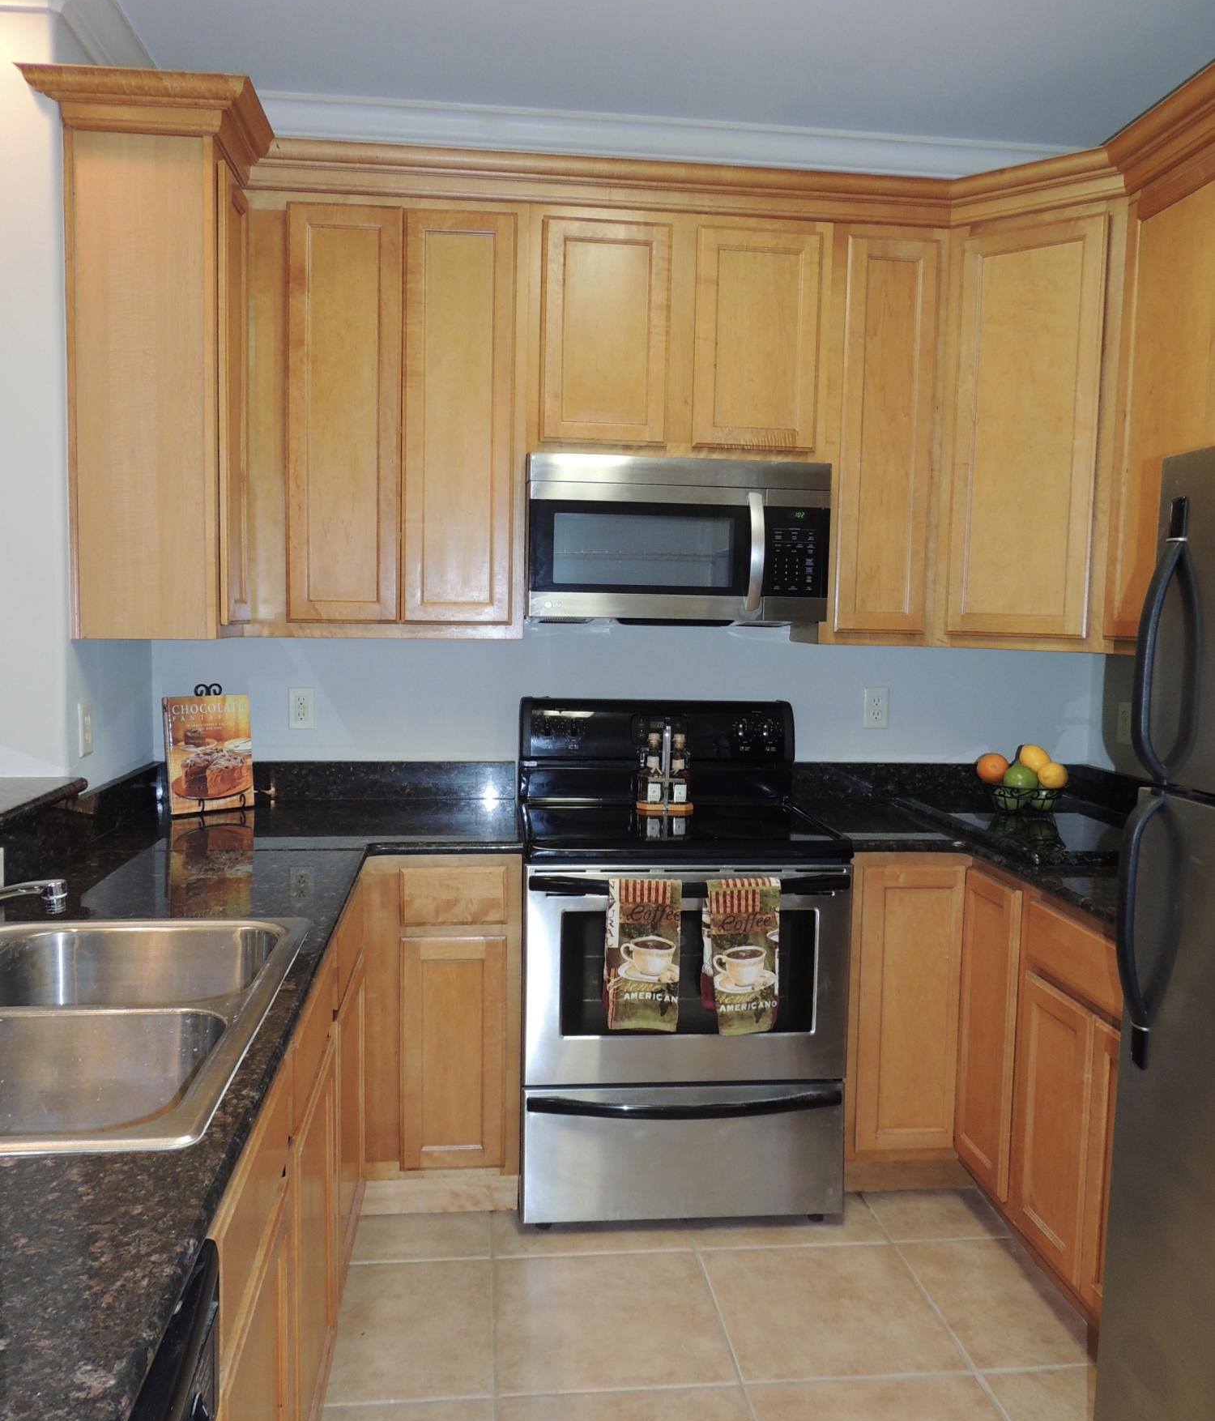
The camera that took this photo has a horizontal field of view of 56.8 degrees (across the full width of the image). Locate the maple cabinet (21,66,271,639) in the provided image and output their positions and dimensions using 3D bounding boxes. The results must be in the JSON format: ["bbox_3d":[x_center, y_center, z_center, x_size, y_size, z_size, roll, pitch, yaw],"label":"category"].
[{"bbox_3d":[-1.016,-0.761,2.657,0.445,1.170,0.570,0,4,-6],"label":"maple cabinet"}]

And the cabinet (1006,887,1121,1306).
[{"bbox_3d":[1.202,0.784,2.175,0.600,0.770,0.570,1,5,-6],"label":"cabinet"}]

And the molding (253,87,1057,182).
[{"bbox_3d":[0.140,-1.547,3.040,2.570,0.087,0.087,0,4,-6],"label":"molding"}]

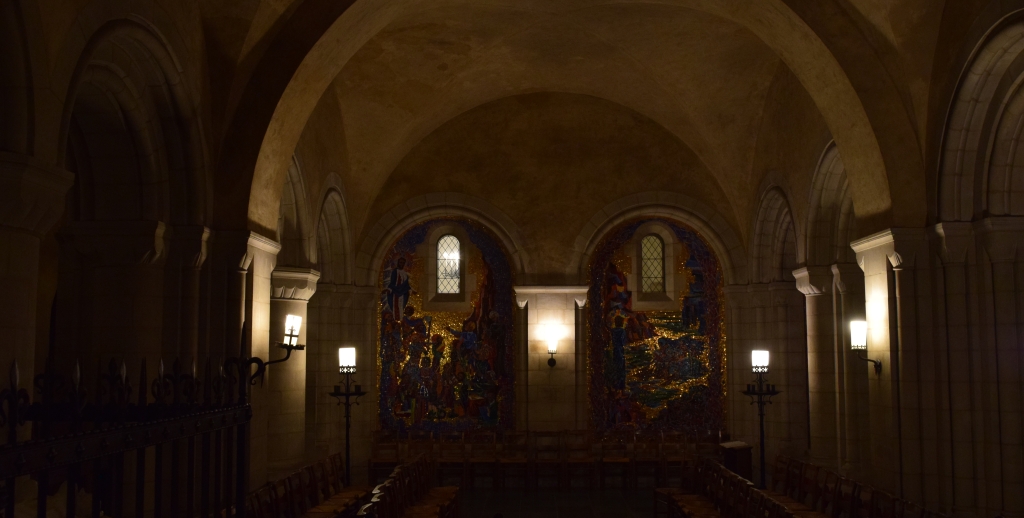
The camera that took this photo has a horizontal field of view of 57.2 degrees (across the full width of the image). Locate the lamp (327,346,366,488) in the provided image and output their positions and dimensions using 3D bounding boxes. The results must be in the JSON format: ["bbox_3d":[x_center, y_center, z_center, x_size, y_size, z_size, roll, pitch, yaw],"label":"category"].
[{"bbox_3d":[-2.235,2.233,12.760,0.512,2.064,0.512,0,-6,1],"label":"lamp"}]

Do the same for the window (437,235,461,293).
[{"bbox_3d":[-1.056,0.090,15.592,0.406,1.002,0.100,0,-6,1],"label":"window"}]

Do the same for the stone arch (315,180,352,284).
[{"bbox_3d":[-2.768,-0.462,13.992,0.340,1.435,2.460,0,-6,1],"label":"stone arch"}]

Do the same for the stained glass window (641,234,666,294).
[{"bbox_3d":[2.173,0.077,14.533,0.377,0.907,0.100,0,-6,1],"label":"stained glass window"}]

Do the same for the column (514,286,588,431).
[{"bbox_3d":[0.584,1.896,13.951,1.083,2.961,0.500,0,-6,1],"label":"column"}]

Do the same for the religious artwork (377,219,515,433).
[{"bbox_3d":[-1.095,1.121,15.238,2.220,3.598,0.120,0,-6,1],"label":"religious artwork"}]

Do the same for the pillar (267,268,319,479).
[{"bbox_3d":[-2.585,1.610,11.091,0.590,2.974,0.500,0,-6,1],"label":"pillar"}]

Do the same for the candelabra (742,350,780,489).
[{"bbox_3d":[3.351,2.240,12.643,0.483,2.005,0.483,0,-6,1],"label":"candelabra"}]

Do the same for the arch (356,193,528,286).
[{"bbox_3d":[-1.034,-0.273,14.192,2.568,1.411,0.420,0,-6,1],"label":"arch"}]

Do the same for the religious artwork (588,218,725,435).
[{"bbox_3d":[2.322,1.116,15.171,2.220,3.582,0.120,0,-6,1],"label":"religious artwork"}]

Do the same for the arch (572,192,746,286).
[{"bbox_3d":[2.189,-0.272,14.125,2.573,1.404,0.420,0,-6,1],"label":"arch"}]

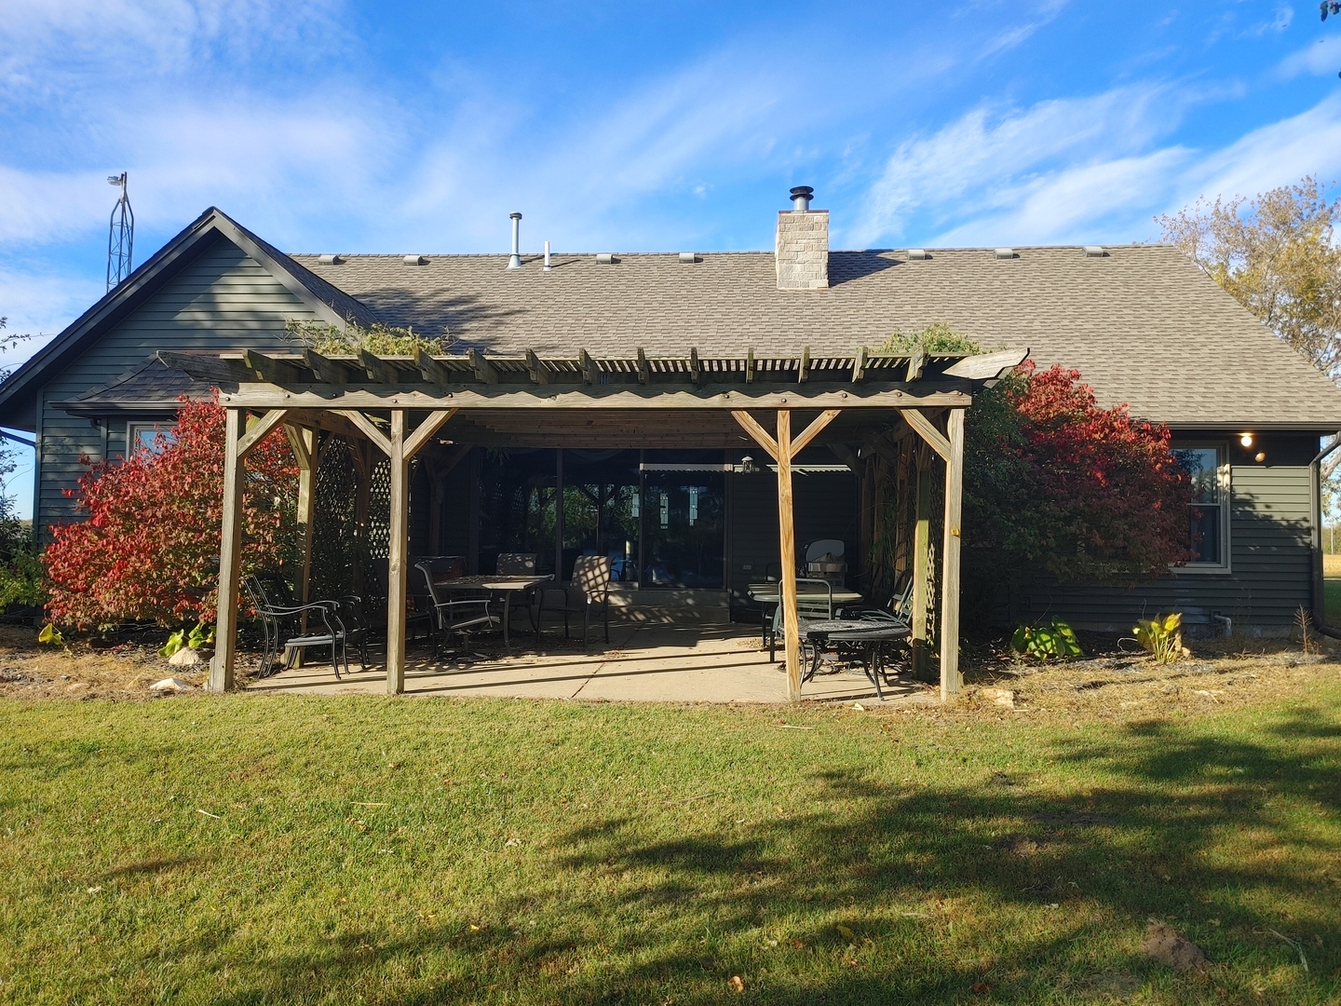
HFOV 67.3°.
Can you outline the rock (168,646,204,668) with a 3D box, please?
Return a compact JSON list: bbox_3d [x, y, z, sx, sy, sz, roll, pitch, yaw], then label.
[{"bbox_3d":[-4.809,1.527,10.000,0.320,0.185,0.250,1,-2,-26],"label":"rock"}]

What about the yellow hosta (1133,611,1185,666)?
[{"bbox_3d":[5.231,1.440,10.800,0.510,0.530,0.470,-1,-2,26],"label":"yellow hosta"}]

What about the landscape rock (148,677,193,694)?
[{"bbox_3d":[-4.171,1.525,8.410,0.320,0.120,0.240,1,-2,-26],"label":"landscape rock"}]

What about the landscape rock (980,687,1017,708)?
[{"bbox_3d":[2.587,1.532,7.950,0.270,0.145,0.200,0,-2,18],"label":"landscape rock"}]

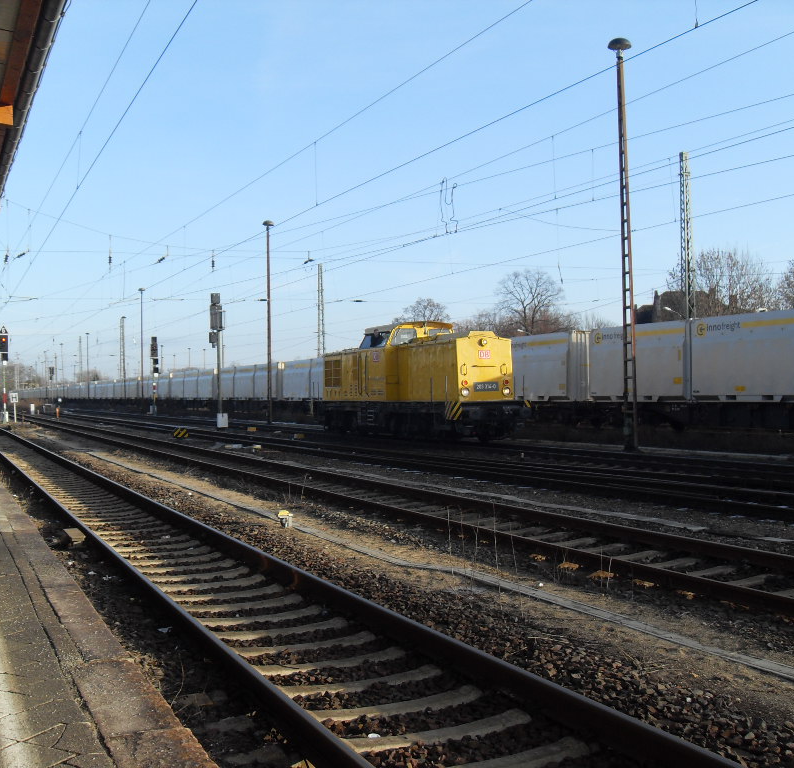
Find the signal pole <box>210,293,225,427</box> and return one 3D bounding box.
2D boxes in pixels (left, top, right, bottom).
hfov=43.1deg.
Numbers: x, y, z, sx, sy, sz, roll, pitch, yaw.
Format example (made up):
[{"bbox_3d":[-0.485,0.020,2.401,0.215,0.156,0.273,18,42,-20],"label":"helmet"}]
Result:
[{"bbox_3d":[-9.600,-1.270,54.300,0.800,7.250,0.650,-1,0,-23],"label":"signal pole"}]

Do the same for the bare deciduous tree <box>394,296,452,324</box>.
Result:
[{"bbox_3d":[3.500,-4.800,138.000,7.700,14.000,7.600,-1,0,-23],"label":"bare deciduous tree"}]

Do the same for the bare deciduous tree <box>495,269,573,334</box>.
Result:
[{"bbox_3d":[15.000,-5.250,110.000,8.400,14.300,8.300,-1,0,-23],"label":"bare deciduous tree"}]

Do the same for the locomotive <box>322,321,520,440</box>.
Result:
[{"bbox_3d":[0.450,-0.140,37.400,3.000,4.260,14.100,-1,0,-23],"label":"locomotive"}]

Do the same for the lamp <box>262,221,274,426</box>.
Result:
[{"bbox_3d":[-7.850,-3.820,62.000,0.700,12.400,0.700,-1,0,-23],"label":"lamp"}]

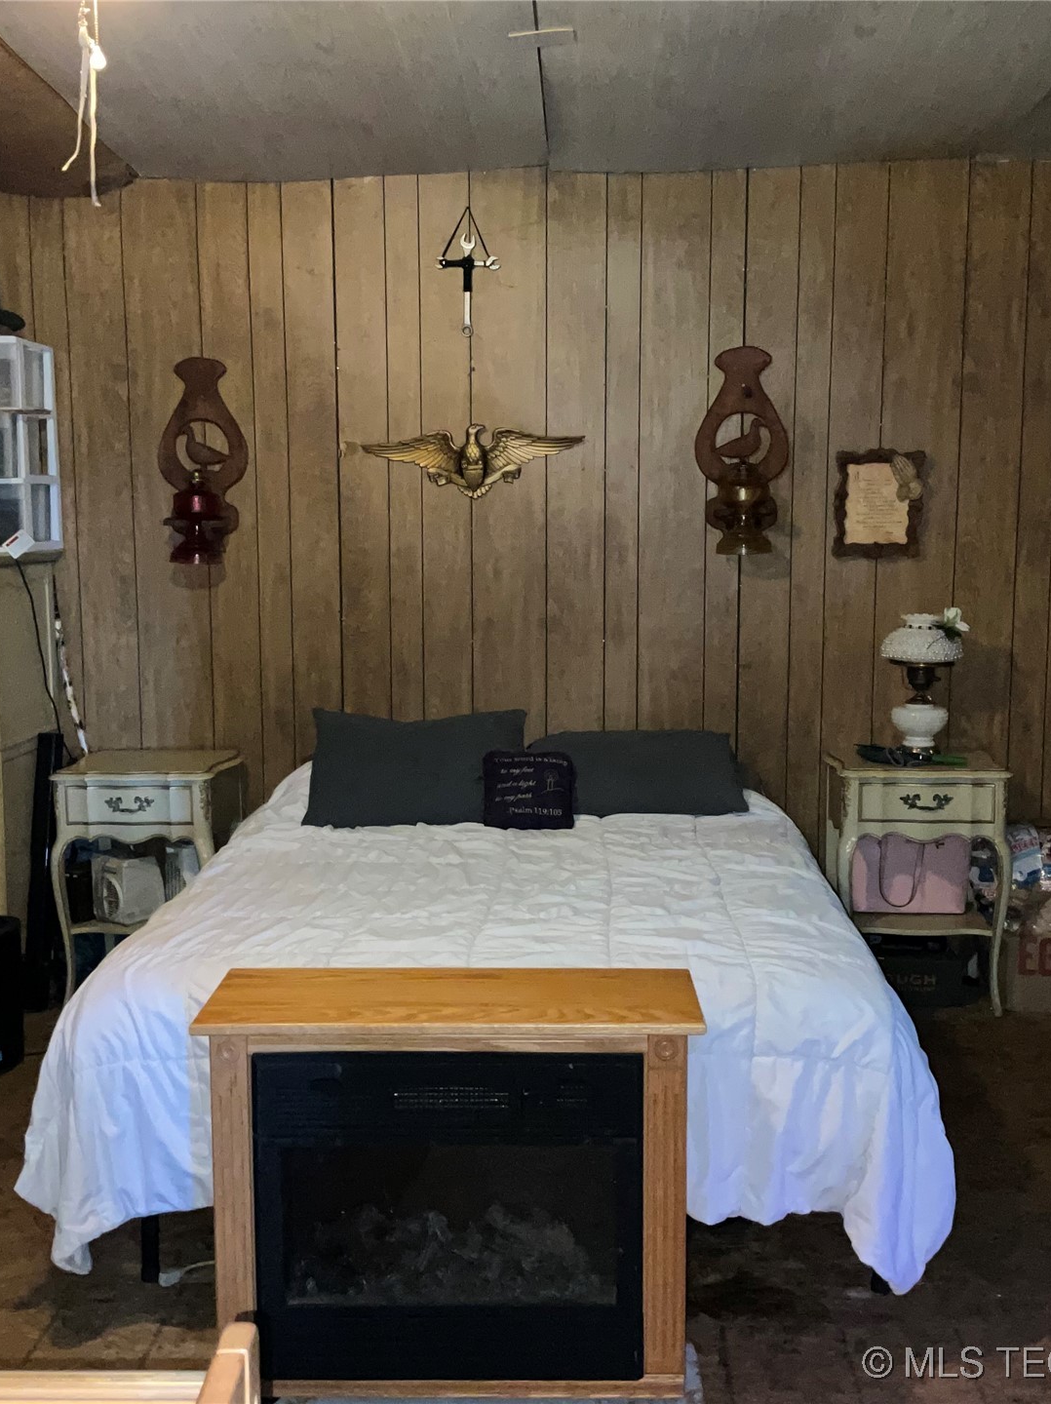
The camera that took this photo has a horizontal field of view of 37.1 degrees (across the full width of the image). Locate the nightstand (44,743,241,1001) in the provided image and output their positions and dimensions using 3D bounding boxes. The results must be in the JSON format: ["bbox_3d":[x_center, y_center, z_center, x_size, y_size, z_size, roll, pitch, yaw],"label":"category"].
[{"bbox_3d":[-1.099,0.525,4.622,0.470,0.695,0.370,0,7,3],"label":"nightstand"}]

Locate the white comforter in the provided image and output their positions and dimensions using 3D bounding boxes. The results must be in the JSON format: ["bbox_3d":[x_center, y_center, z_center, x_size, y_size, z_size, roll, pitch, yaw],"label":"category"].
[{"bbox_3d":[-0.029,0.624,3.838,1.640,0.690,2.070,0,7,3],"label":"white comforter"}]

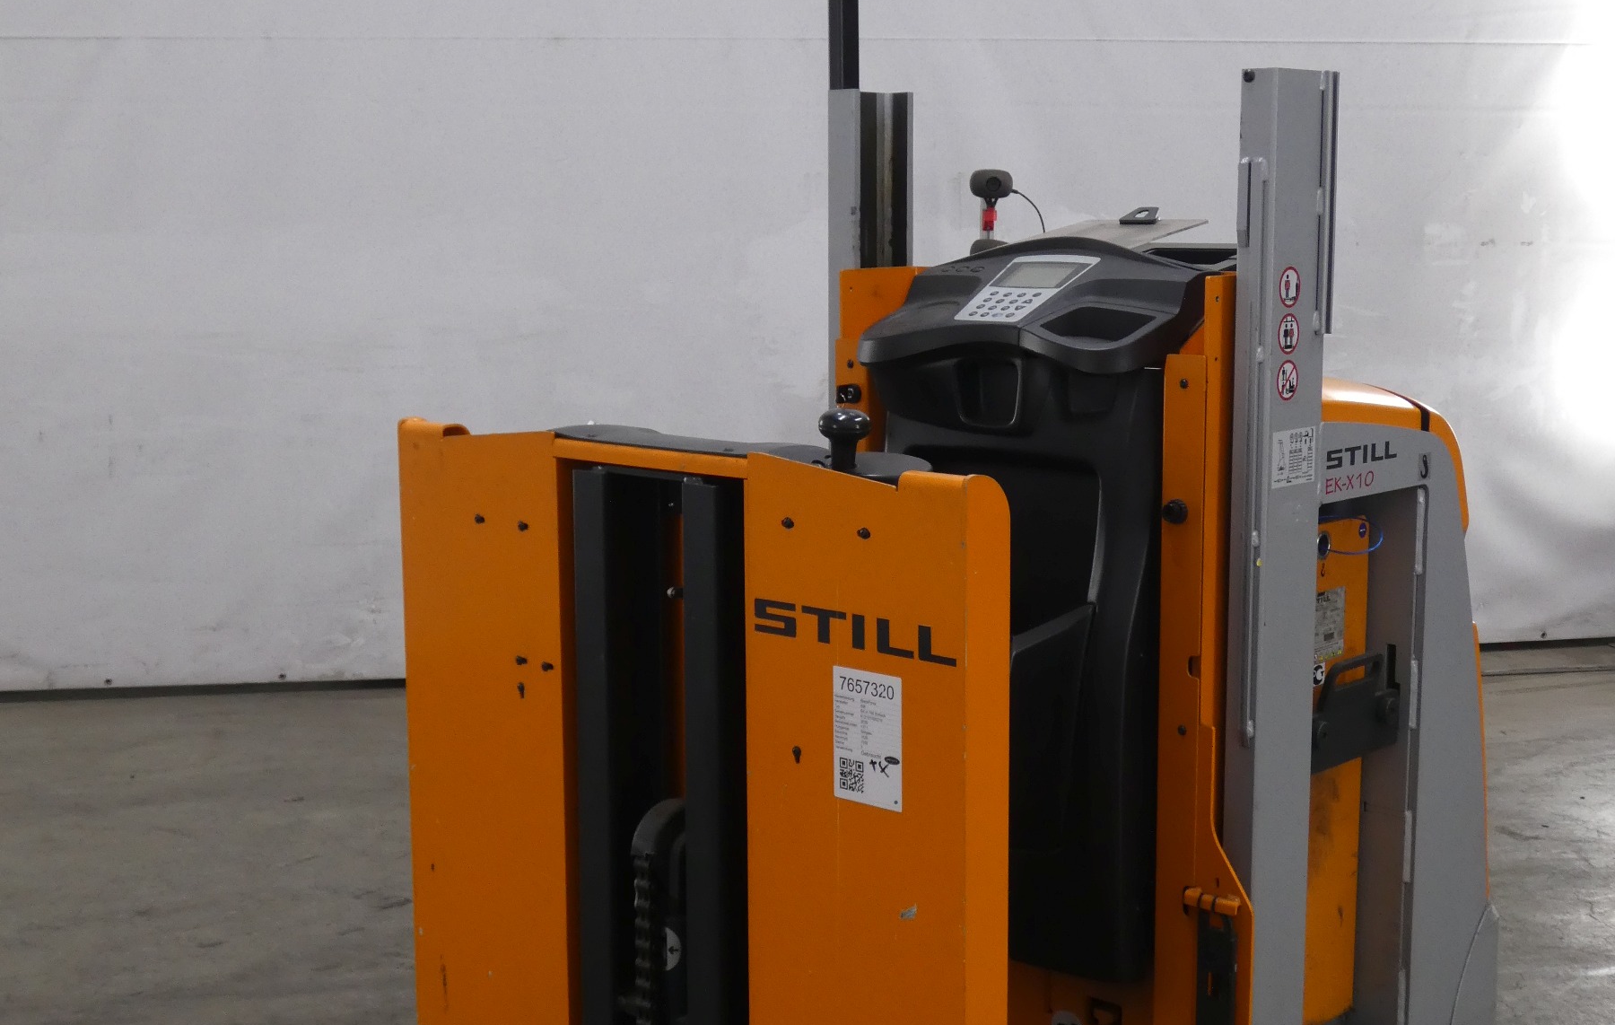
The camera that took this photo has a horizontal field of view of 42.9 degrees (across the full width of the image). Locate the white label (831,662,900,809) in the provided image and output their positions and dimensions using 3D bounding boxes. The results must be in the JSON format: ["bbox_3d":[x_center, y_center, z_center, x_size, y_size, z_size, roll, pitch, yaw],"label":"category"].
[{"bbox_3d":[0.067,0.250,2.268,0.100,0.150,0.002,7,11,42],"label":"white label"}]

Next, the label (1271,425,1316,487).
[{"bbox_3d":[0.615,-0.069,2.591,0.002,0.071,0.100,7,11,44],"label":"label"}]

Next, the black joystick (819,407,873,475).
[{"bbox_3d":[0.041,-0.081,2.299,0.058,0.071,0.058,0,8,0],"label":"black joystick"}]

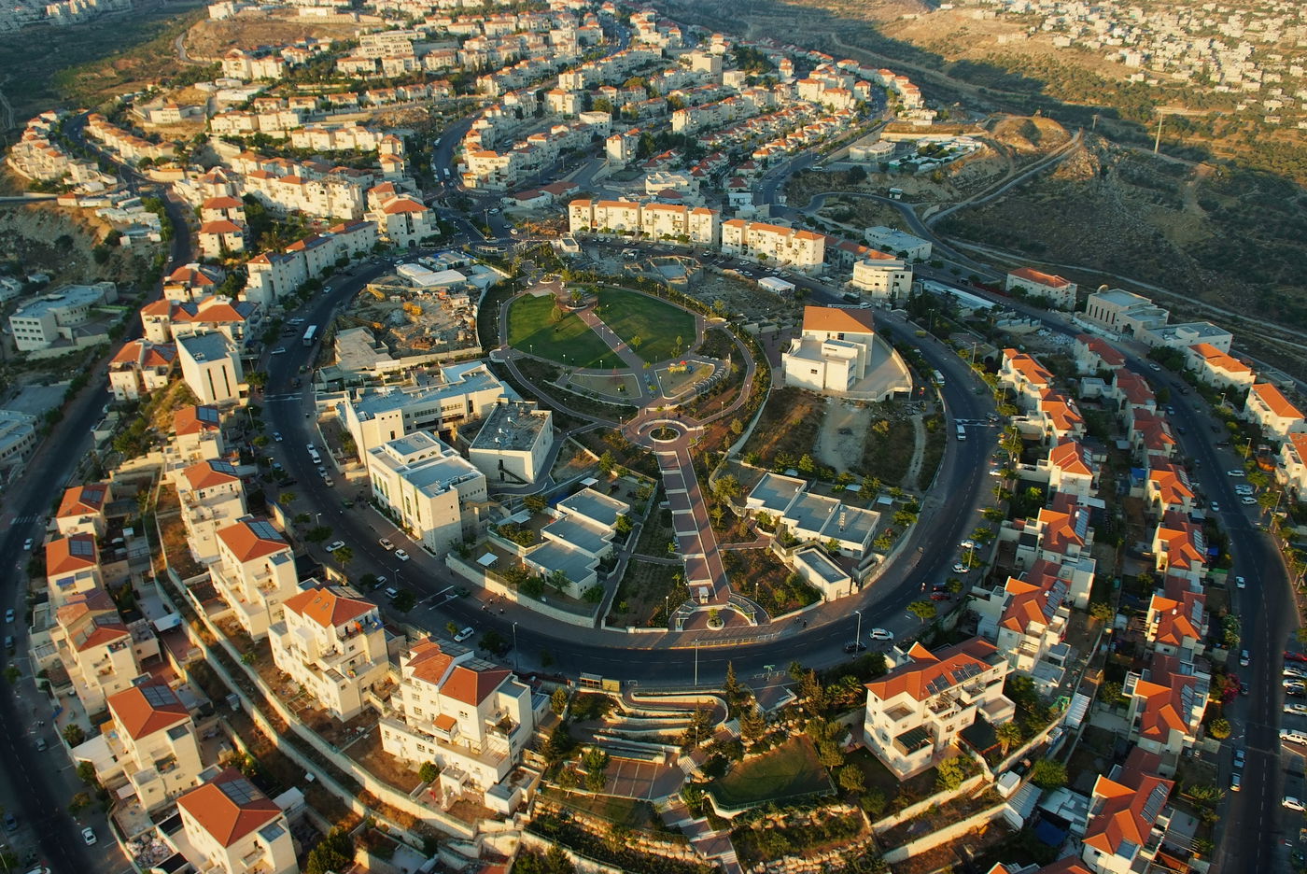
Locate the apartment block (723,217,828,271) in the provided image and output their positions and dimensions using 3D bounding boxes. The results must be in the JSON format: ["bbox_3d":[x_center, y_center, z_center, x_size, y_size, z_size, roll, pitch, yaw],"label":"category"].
[{"bbox_3d":[53.920,-87.640,425.560,49.800,15.500,11.500,21,32,38],"label":"apartment block"}]

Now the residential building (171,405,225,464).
[{"bbox_3d":[-118.110,1.740,245.500,12.000,16.200,16.000,-11,27,-22],"label":"residential building"}]

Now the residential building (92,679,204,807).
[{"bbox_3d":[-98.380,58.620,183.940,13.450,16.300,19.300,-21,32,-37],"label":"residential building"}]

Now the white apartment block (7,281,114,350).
[{"bbox_3d":[-246.860,-52.000,401.000,23.500,14.200,51.500,0,25,2],"label":"white apartment block"}]

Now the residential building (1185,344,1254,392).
[{"bbox_3d":[196.650,-24.540,330.240,10.750,10.300,25.510,-2,25,-4],"label":"residential building"}]

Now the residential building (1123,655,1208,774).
[{"bbox_3d":[96.290,51.560,178.670,11.800,11.400,26.300,14,28,27],"label":"residential building"}]

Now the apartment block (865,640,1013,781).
[{"bbox_3d":[50.630,46.070,168.300,26.190,14.200,14.490,-15,28,-27],"label":"apartment block"}]

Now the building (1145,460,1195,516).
[{"bbox_3d":[133.540,13.770,244.810,10.500,11.400,26.100,8,26,17],"label":"building"}]

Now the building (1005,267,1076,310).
[{"bbox_3d":[160.640,-61.750,392.410,12.500,12.700,23.800,-15,29,-28],"label":"building"}]

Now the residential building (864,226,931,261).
[{"bbox_3d":[111.990,-89.590,437.010,14.880,6.700,39.900,-9,26,-18],"label":"residential building"}]

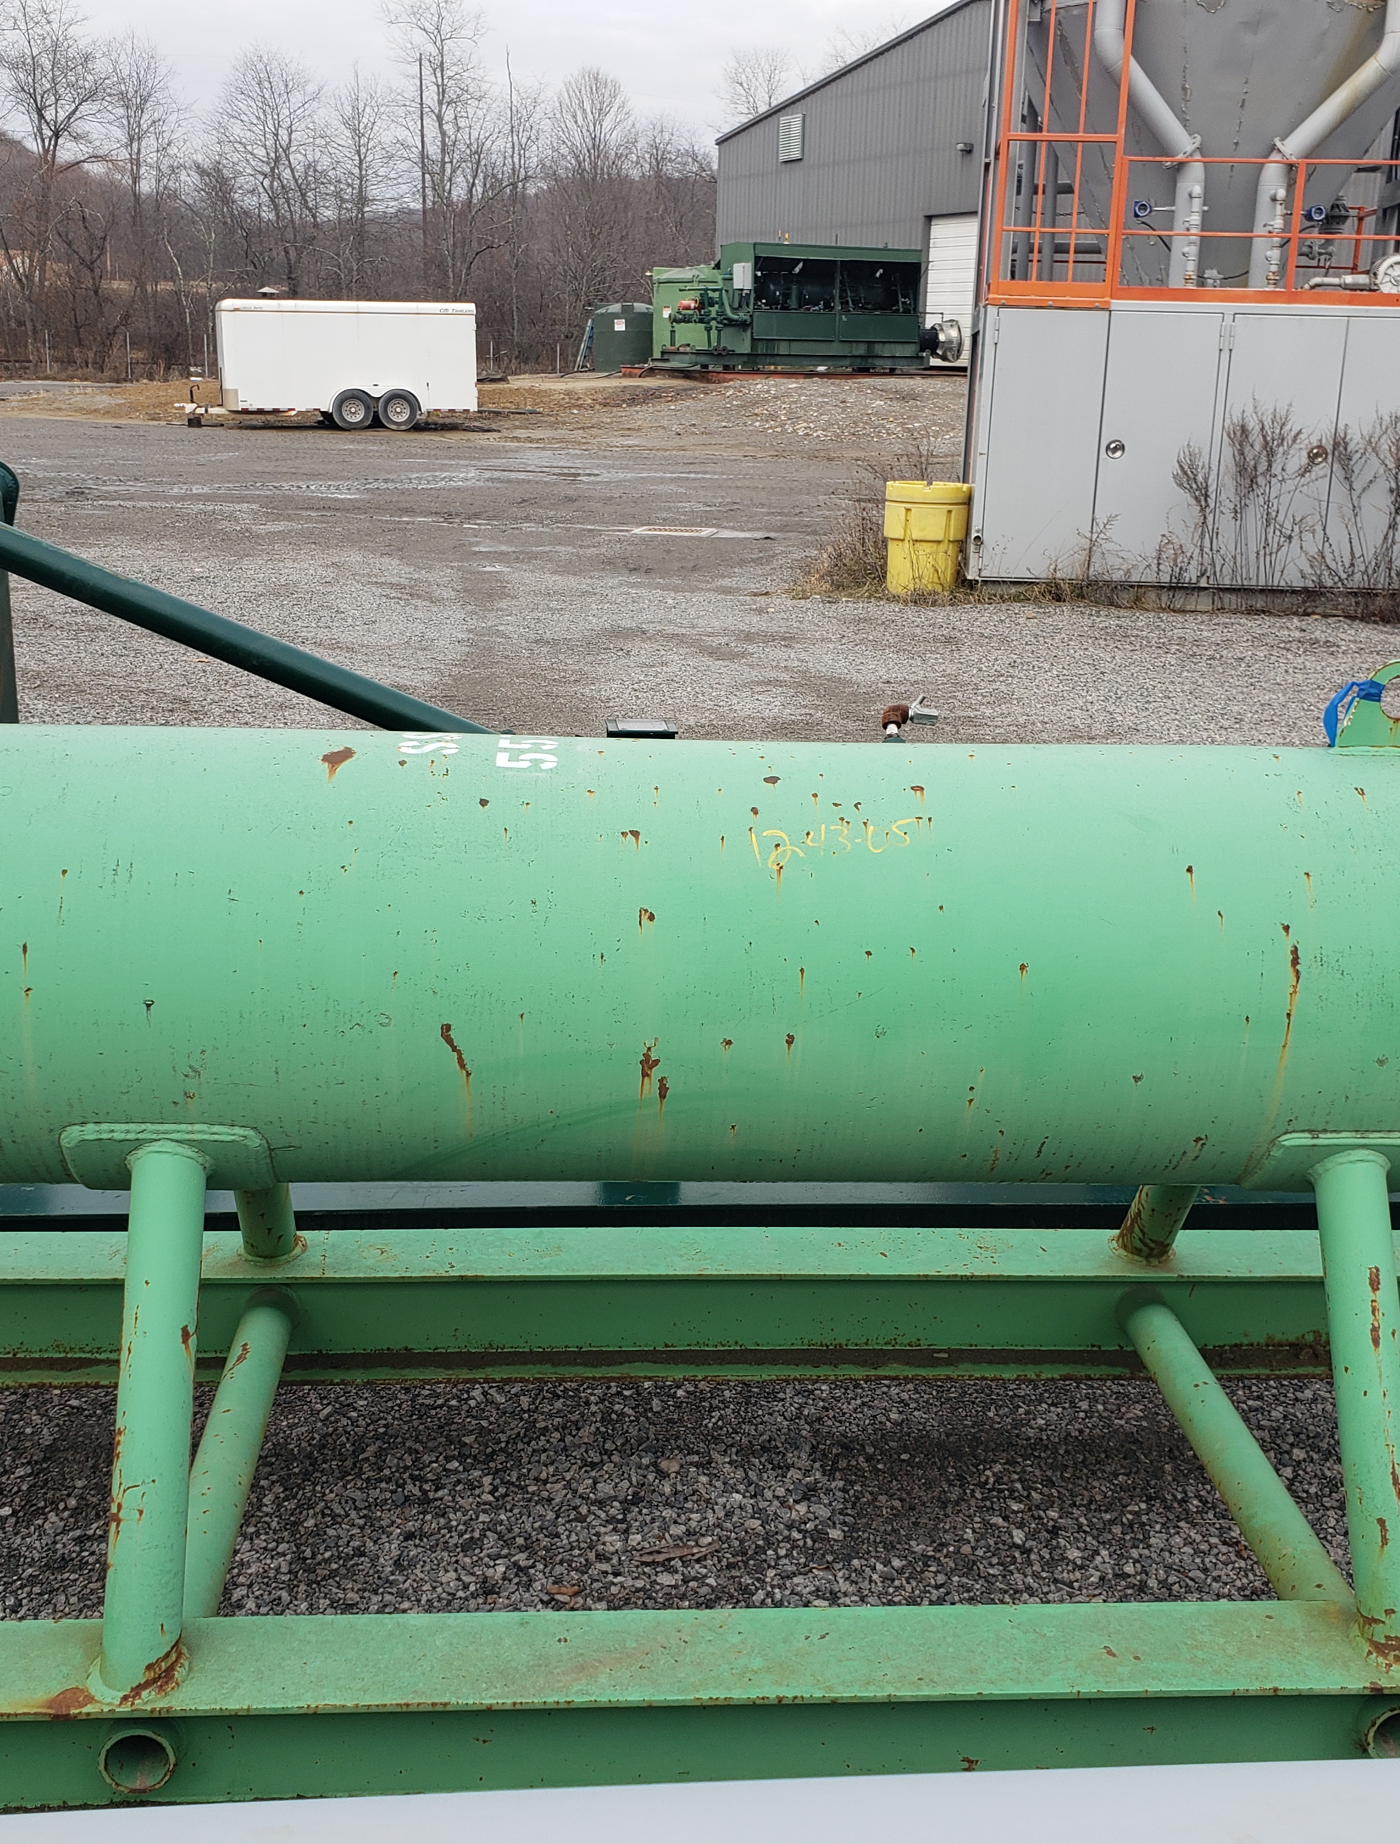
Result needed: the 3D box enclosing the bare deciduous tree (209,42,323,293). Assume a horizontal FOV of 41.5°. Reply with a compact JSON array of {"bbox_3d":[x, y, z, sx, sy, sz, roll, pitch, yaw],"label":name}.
[{"bbox_3d":[-19.644,-32.321,83.936,5.600,13.833,5.600,1,17,0],"label":"bare deciduous tree"}]

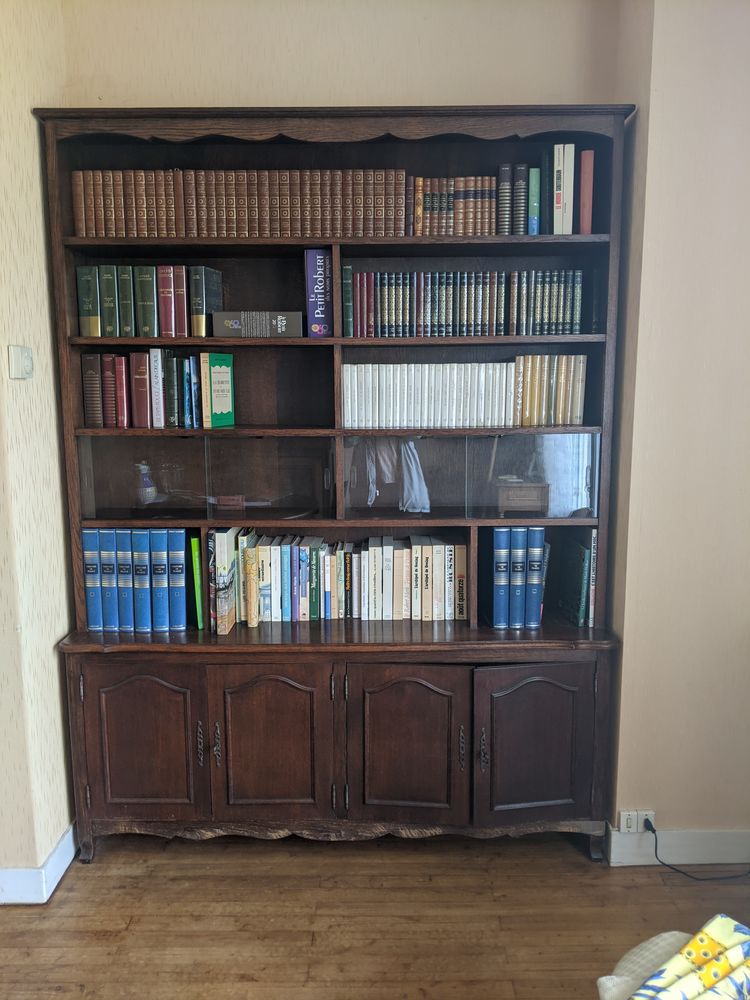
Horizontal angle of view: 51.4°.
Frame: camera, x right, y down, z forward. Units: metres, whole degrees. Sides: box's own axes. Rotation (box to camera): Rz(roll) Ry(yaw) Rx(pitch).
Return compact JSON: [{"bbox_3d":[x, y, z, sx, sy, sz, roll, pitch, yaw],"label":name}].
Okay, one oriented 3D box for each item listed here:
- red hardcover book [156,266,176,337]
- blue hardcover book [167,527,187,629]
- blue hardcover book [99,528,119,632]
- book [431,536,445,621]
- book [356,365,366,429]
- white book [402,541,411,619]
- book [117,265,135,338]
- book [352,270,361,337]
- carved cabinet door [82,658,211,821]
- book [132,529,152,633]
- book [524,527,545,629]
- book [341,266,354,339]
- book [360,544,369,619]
[{"bbox_3d":[-0.565,-0.546,2.180,0.040,0.189,0.130,0,8,0],"label":"red hardcover book"},{"bbox_3d":[-0.589,0.224,2.435,0.050,0.311,0.215,0,9,0],"label":"blue hardcover book"},{"bbox_3d":[-0.715,0.202,2.196,0.047,0.284,0.210,0,9,0],"label":"blue hardcover book"},{"bbox_3d":[0.185,0.231,2.331,0.034,0.222,0.138,0,8,0],"label":"book"},{"bbox_3d":[-0.037,-0.286,2.162,0.019,0.171,0.112,0,8,0],"label":"book"},{"bbox_3d":[0.097,0.241,2.389,0.022,0.212,0.135,0,8,0],"label":"white book"},{"bbox_3d":[-0.646,-0.523,2.087,0.036,0.179,0.125,0,9,0],"label":"book"},{"bbox_3d":[-0.052,-0.565,2.288,0.019,0.183,0.120,0,9,0],"label":"book"},{"bbox_3d":[-0.625,0.669,2.164,0.339,0.457,0.024,0,8,0],"label":"carved cabinet door"},{"bbox_3d":[-0.628,0.205,2.208,0.043,0.286,0.205,0,9,0],"label":"book"},{"bbox_3d":[0.477,0.221,2.431,0.045,0.310,0.215,0,9,0],"label":"book"},{"bbox_3d":[-0.071,-0.533,2.131,0.024,0.183,0.120,0,8,0],"label":"book"},{"bbox_3d":[-0.028,0.241,2.330,0.021,0.206,0.128,0,8,0],"label":"book"}]

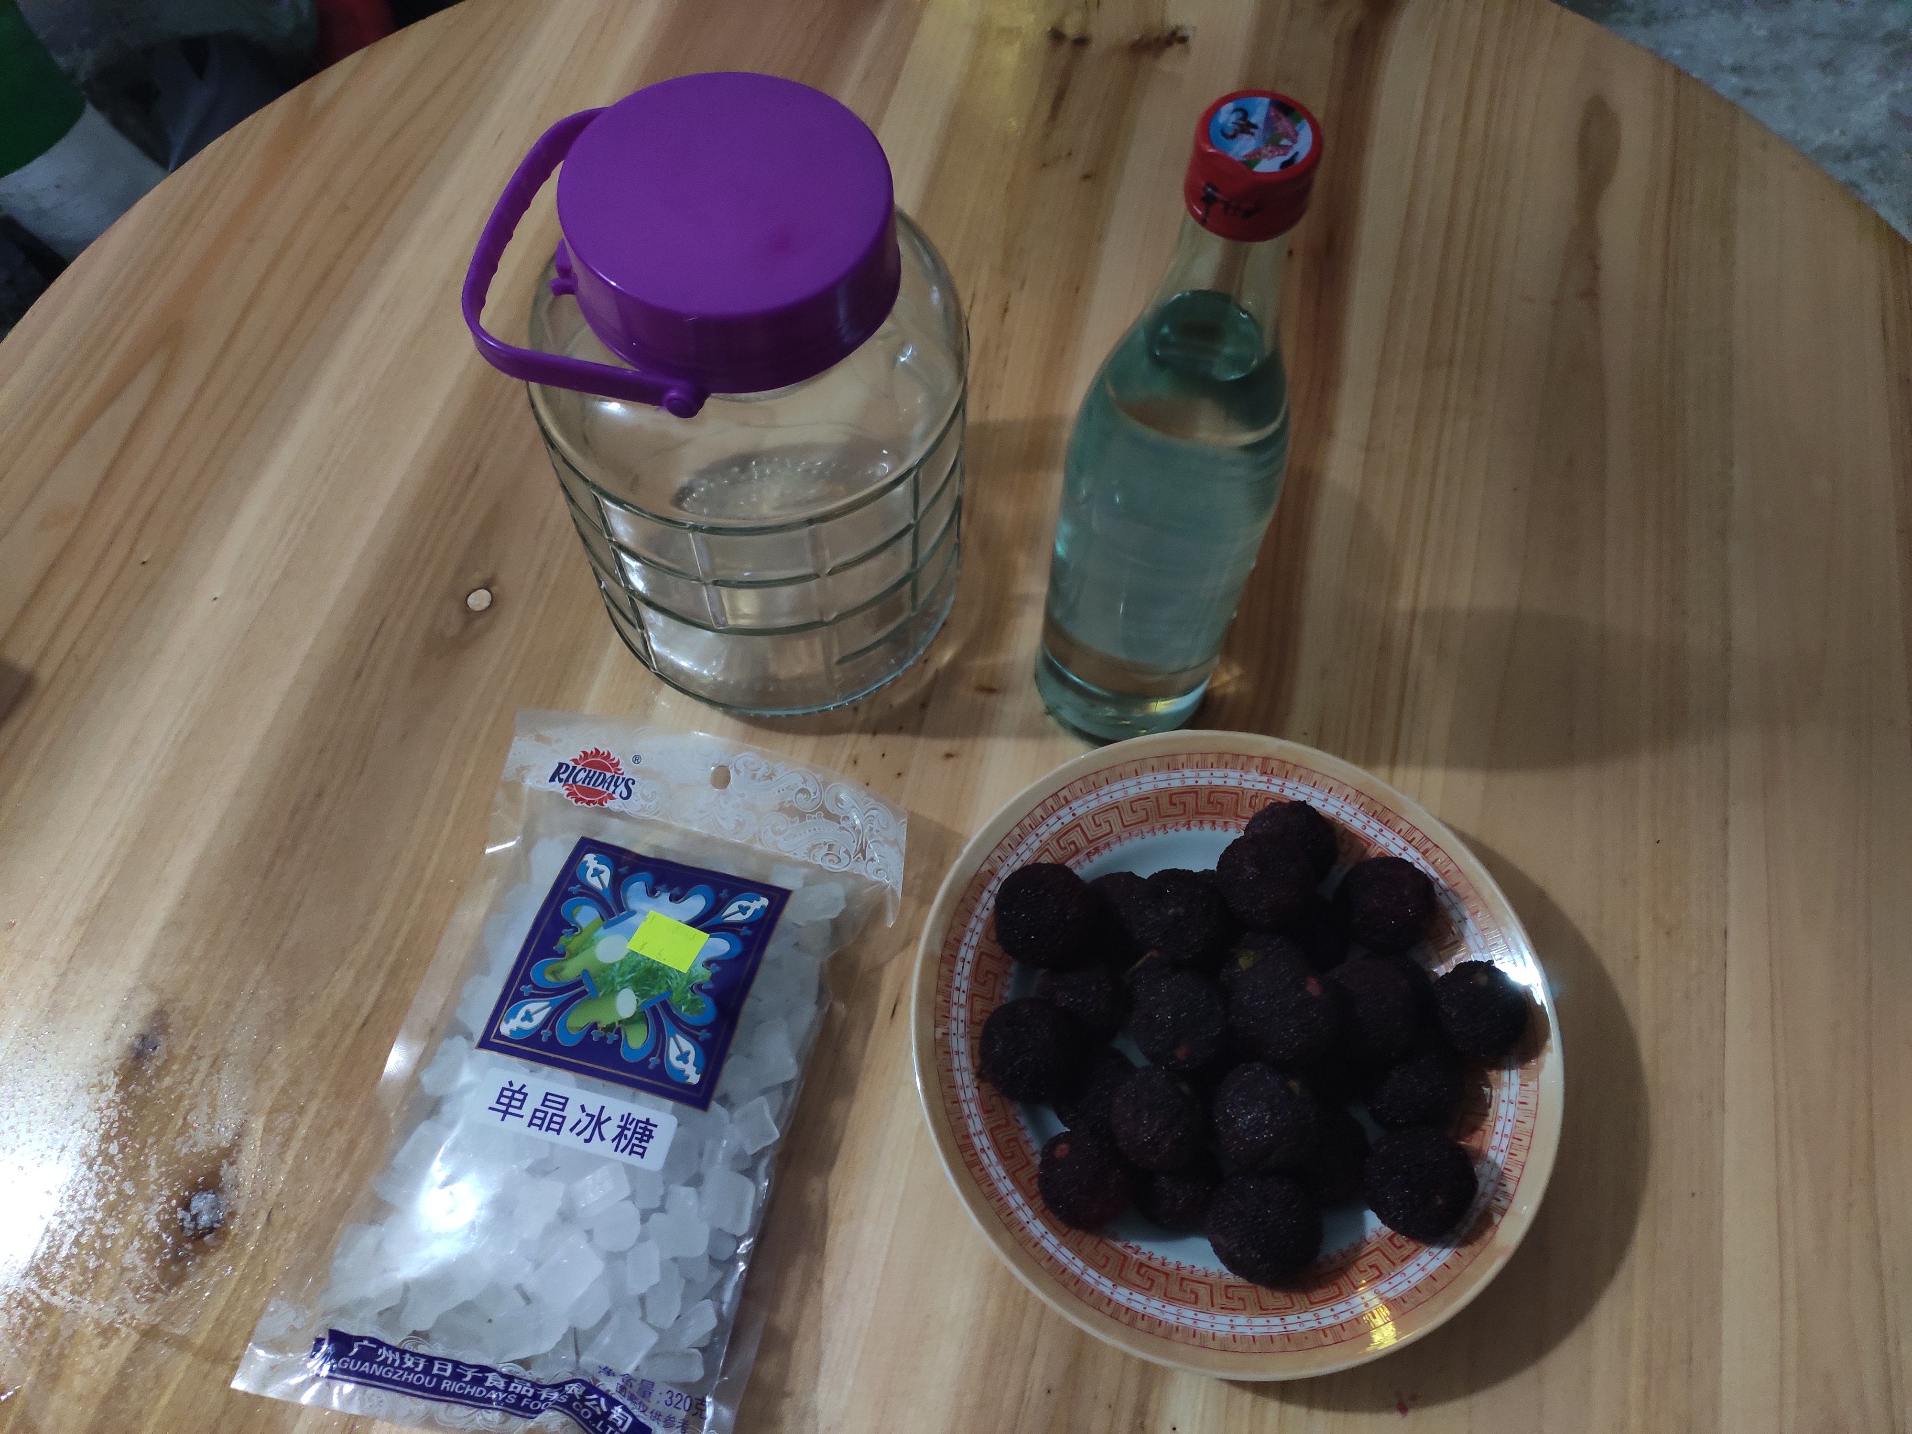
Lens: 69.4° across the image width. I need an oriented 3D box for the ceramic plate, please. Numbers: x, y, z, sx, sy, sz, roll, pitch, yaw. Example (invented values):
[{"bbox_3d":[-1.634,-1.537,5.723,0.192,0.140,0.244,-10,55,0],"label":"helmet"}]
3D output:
[{"bbox_3d":[0.096,0.106,0.476,0.218,0.055,0.218,1,64,-1],"label":"ceramic plate"}]

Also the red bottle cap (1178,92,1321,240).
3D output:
[{"bbox_3d":[0.071,-0.131,0.329,0.030,0.019,0.030,3,64,0],"label":"red bottle cap"}]

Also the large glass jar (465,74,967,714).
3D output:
[{"bbox_3d":[-0.074,-0.112,0.495,0.161,0.204,0.151,1,64,-1],"label":"large glass jar"}]

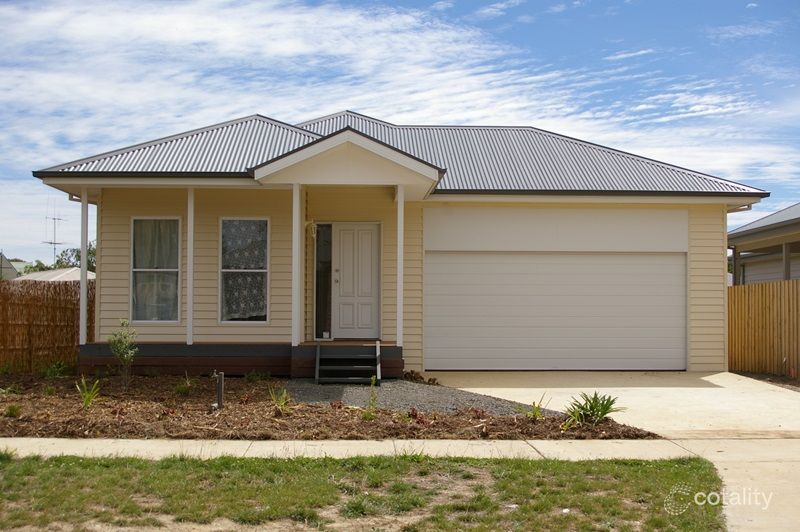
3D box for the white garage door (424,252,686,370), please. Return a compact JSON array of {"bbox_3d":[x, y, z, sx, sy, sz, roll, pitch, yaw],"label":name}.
[{"bbox_3d":[2.775,0.829,19.045,4.700,2.090,0.120,0,-2,-2],"label":"white garage door"}]

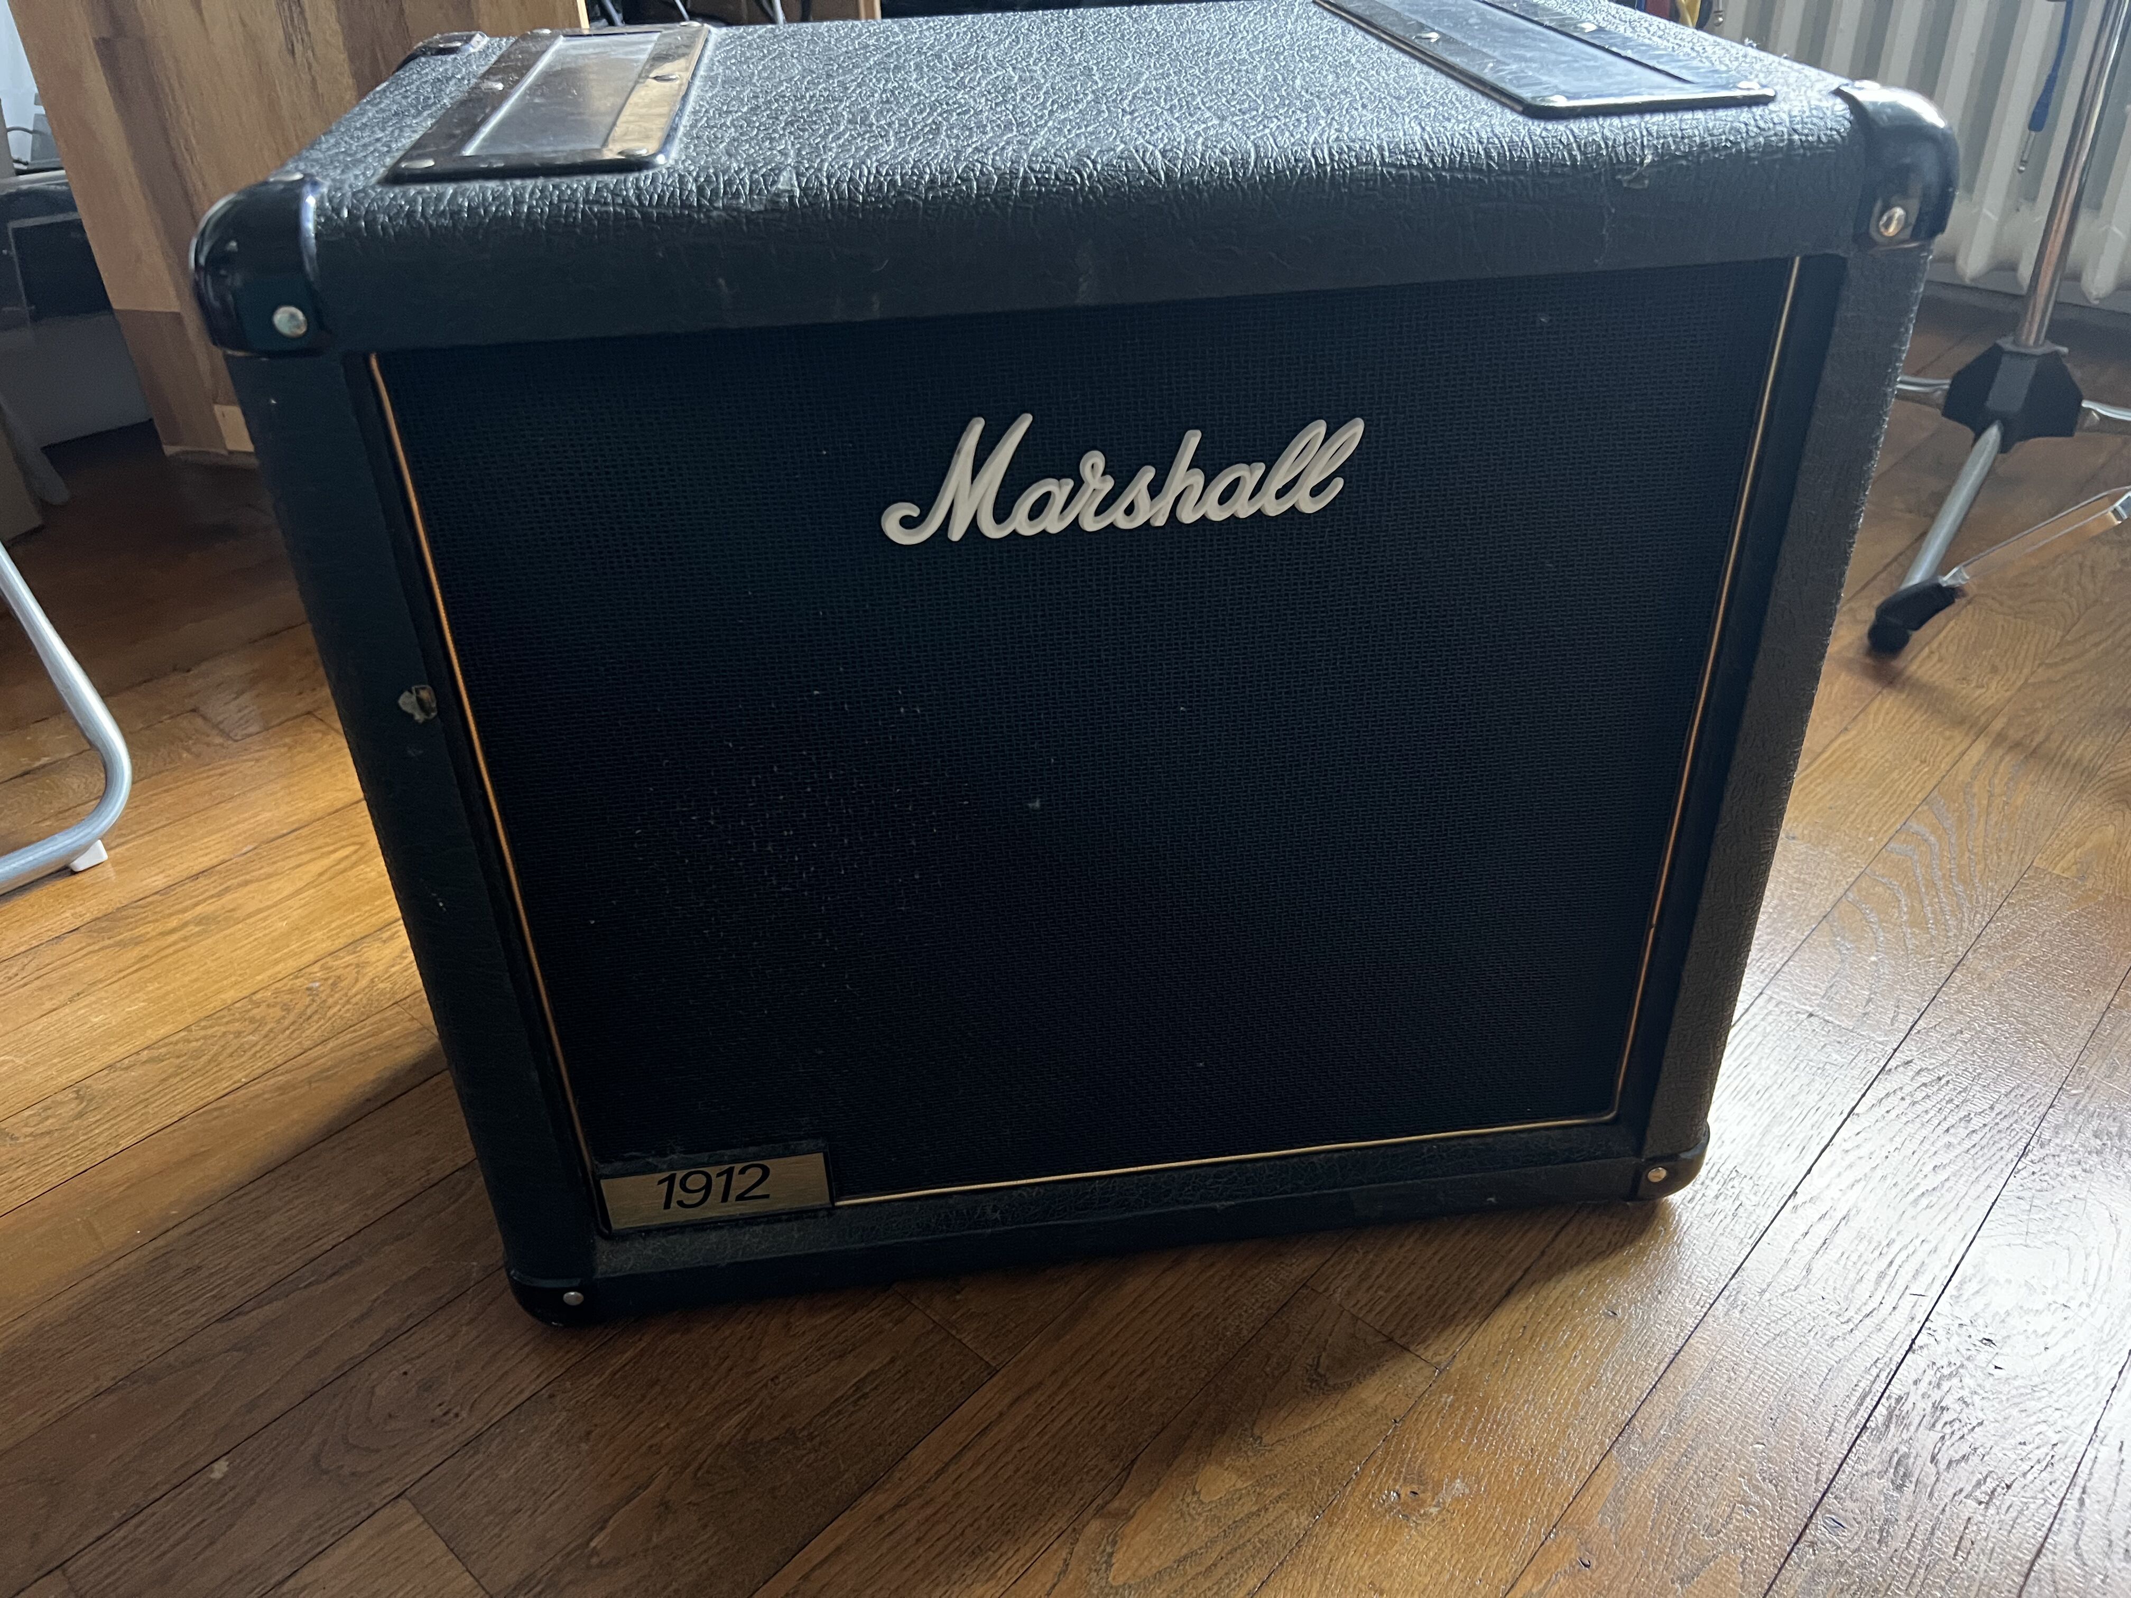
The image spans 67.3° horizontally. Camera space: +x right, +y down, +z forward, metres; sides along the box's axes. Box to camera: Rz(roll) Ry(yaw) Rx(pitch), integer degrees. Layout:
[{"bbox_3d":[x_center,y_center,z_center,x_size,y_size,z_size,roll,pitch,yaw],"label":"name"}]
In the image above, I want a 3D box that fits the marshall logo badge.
[{"bbox_3d":[0.018,-0.105,0.510,0.156,0.039,0.008,-5,33,-5],"label":"marshall logo badge"}]

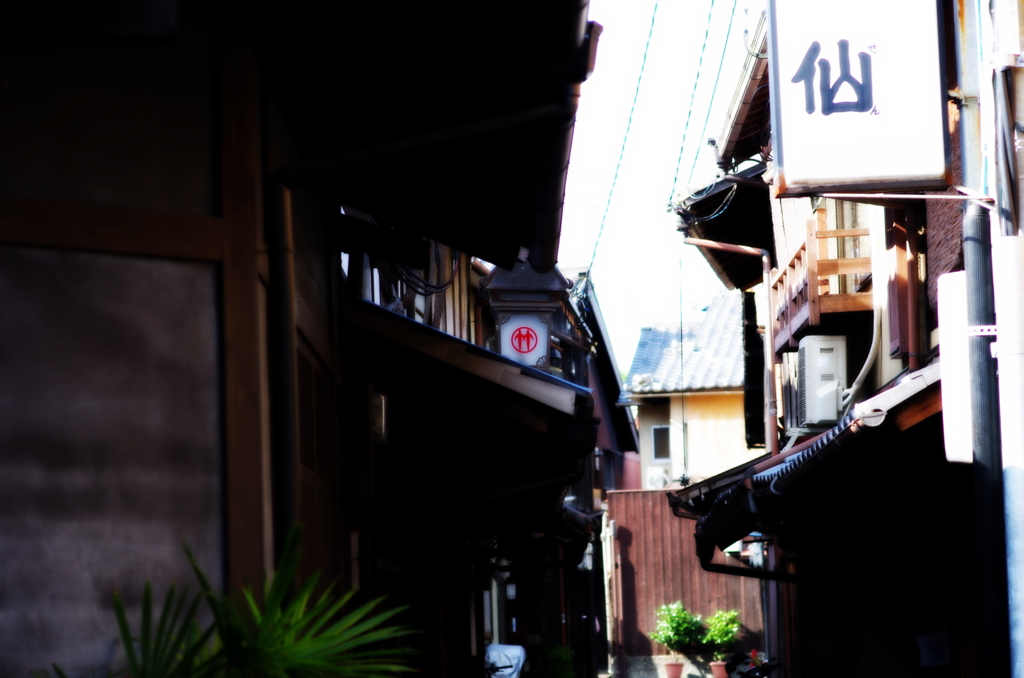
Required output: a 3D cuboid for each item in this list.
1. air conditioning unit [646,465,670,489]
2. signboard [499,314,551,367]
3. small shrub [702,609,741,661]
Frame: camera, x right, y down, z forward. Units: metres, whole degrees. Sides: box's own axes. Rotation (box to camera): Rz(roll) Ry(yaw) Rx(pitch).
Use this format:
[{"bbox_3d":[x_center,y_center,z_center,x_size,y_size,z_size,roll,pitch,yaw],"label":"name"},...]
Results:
[{"bbox_3d":[2.759,2.740,57.300,0.290,0.550,0.780,-3,-5,11],"label":"air conditioning unit"},{"bbox_3d":[0.081,0.016,18.500,0.330,0.360,0.290,-2,-5,0],"label":"signboard"},{"bbox_3d":[3.445,4.859,49.000,0.630,0.860,0.600,-2,-5,0],"label":"small shrub"}]

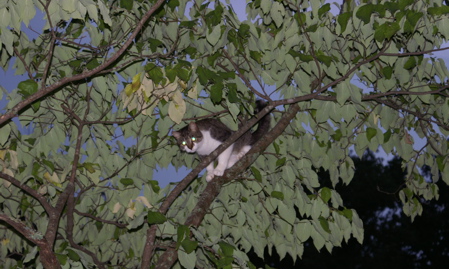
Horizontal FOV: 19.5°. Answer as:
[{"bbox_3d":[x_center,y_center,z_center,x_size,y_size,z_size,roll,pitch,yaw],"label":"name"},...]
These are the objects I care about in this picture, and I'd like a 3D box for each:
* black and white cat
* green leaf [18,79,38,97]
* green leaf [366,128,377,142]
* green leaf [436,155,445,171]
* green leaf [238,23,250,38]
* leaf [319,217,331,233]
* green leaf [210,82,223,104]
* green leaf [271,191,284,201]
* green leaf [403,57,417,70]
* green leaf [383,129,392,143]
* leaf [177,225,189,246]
[{"bbox_3d":[-0.012,0.027,5.100,0.180,0.340,0.440,-19,-28,40],"label":"black and white cat"},{"bbox_3d":[-0.741,-0.174,4.950,0.078,0.071,0.030,0,-21,0],"label":"green leaf"},{"bbox_3d":[0.590,0.000,5.250,0.041,0.059,0.030,0,-21,0],"label":"green leaf"},{"bbox_3d":[0.858,0.115,5.200,0.033,0.067,0.030,0,-21,0],"label":"green leaf"},{"bbox_3d":[0.078,-0.405,5.100,0.048,0.057,0.030,0,-21,0],"label":"green leaf"},{"bbox_3d":[0.390,0.354,5.100,0.048,0.066,0.030,0,-21,0],"label":"leaf"},{"bbox_3d":[-0.030,-0.152,4.850,0.046,0.078,0.030,0,-21,0],"label":"green leaf"},{"bbox_3d":[0.204,0.239,5.050,0.056,0.041,0.030,0,-21,0],"label":"green leaf"},{"bbox_3d":[0.728,-0.279,5.150,0.057,0.050,0.030,0,-21,0],"label":"green leaf"},{"bbox_3d":[0.654,0.008,5.250,0.041,0.059,0.030,0,-21,0],"label":"green leaf"},{"bbox_3d":[-0.152,0.366,4.750,0.045,0.076,0.030,0,-21,0],"label":"leaf"}]

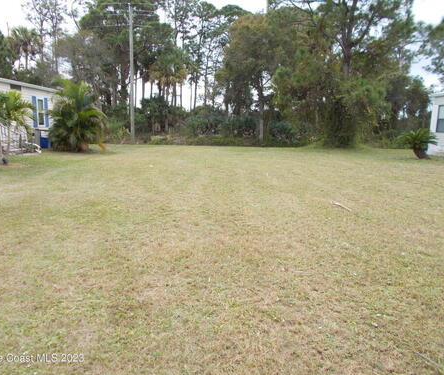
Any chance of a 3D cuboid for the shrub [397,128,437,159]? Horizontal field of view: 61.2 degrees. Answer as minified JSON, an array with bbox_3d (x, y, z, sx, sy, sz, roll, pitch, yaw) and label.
[{"bbox_3d":[9.444,-2.137,18.300,1.710,1.452,1.659,1,9,0],"label":"shrub"}]

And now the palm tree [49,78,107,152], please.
[{"bbox_3d":[-7.443,-3.652,19.500,2.765,3.655,2.682,1,9,0],"label":"palm tree"}]

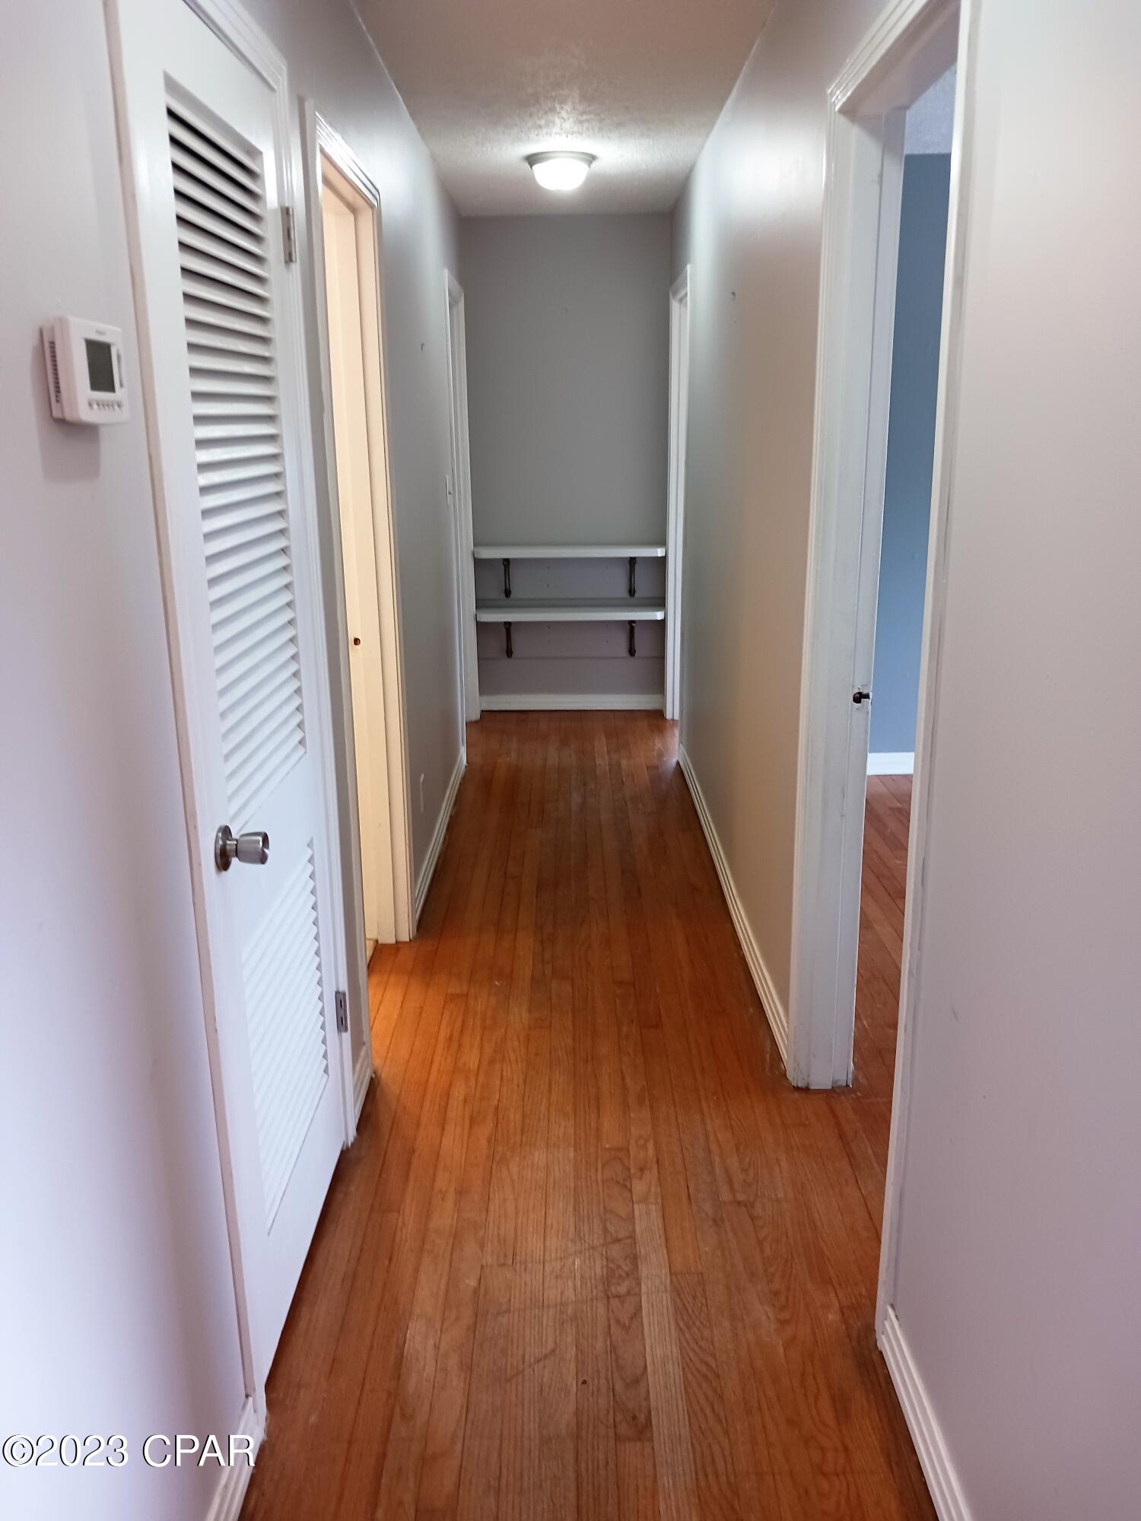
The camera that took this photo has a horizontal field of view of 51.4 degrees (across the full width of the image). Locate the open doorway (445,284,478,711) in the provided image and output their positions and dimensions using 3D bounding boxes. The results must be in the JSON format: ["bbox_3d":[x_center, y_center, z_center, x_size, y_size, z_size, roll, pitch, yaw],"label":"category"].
[{"bbox_3d":[-0.557,-1.088,5.470,0.130,2.090,0.880,-1,16,0],"label":"open doorway"}]

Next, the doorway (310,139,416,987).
[{"bbox_3d":[-0.548,-0.363,2.942,0.130,2.090,0.860,-1,16,0],"label":"doorway"}]

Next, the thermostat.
[{"bbox_3d":[-0.489,-0.392,1.202,0.033,0.096,0.130,-1,16,0],"label":"thermostat"}]

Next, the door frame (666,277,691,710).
[{"bbox_3d":[0.548,-1.105,5.474,0.130,2.090,0.880,-1,16,0],"label":"door frame"}]

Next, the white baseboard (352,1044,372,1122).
[{"bbox_3d":[-0.477,0.750,2.685,0.018,0.090,0.220,-1,16,0],"label":"white baseboard"}]

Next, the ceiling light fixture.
[{"bbox_3d":[-0.033,-2.195,4.436,0.257,0.110,0.257,-1,16,0],"label":"ceiling light fixture"}]

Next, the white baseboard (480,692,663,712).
[{"bbox_3d":[0.005,-0.305,6.337,0.985,0.090,0.018,-1,16,0],"label":"white baseboard"}]

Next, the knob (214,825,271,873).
[{"bbox_3d":[-0.469,0.126,1.699,0.066,0.063,0.063,-1,16,0],"label":"knob"}]

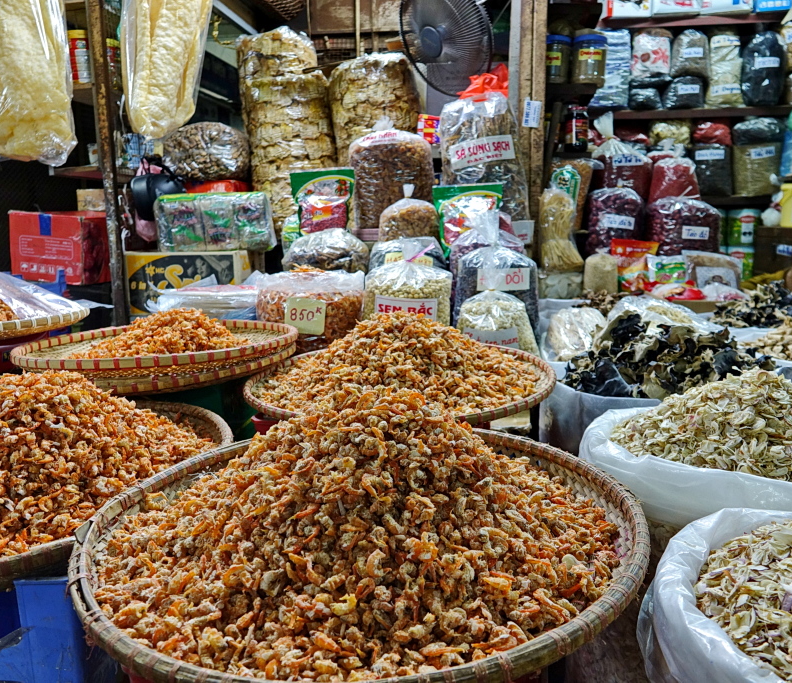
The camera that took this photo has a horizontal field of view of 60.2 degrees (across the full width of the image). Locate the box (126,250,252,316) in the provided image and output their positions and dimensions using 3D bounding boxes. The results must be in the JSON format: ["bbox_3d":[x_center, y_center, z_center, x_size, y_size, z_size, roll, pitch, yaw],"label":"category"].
[{"bbox_3d":[-0.513,-0.154,1.718,0.254,0.157,0.200,-1,10,-3],"label":"box"}]

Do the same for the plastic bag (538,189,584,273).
[{"bbox_3d":[0.453,-0.308,1.880,0.118,0.233,0.090,2,11,10],"label":"plastic bag"}]

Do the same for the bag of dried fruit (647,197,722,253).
[{"bbox_3d":[0.837,-0.331,1.980,0.205,0.175,0.160,2,11,12],"label":"bag of dried fruit"}]

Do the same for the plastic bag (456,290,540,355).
[{"bbox_3d":[0.248,-0.039,1.650,0.201,0.169,0.150,1,11,3],"label":"plastic bag"}]

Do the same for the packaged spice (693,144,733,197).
[{"bbox_3d":[1.080,-0.582,2.330,0.127,0.175,0.110,1,10,9],"label":"packaged spice"}]

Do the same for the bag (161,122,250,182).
[{"bbox_3d":[-0.502,-0.498,1.800,0.221,0.153,0.170,0,10,0],"label":"bag"}]

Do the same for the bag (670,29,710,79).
[{"bbox_3d":[0.919,-0.898,2.130,0.115,0.136,0.110,3,11,15],"label":"bag"}]

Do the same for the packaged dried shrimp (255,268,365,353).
[{"bbox_3d":[-0.178,-0.063,1.420,0.209,0.171,0.170,0,10,0],"label":"packaged dried shrimp"}]

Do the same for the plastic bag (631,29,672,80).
[{"bbox_3d":[0.883,-0.992,2.360,0.135,0.174,0.110,1,10,9],"label":"plastic bag"}]

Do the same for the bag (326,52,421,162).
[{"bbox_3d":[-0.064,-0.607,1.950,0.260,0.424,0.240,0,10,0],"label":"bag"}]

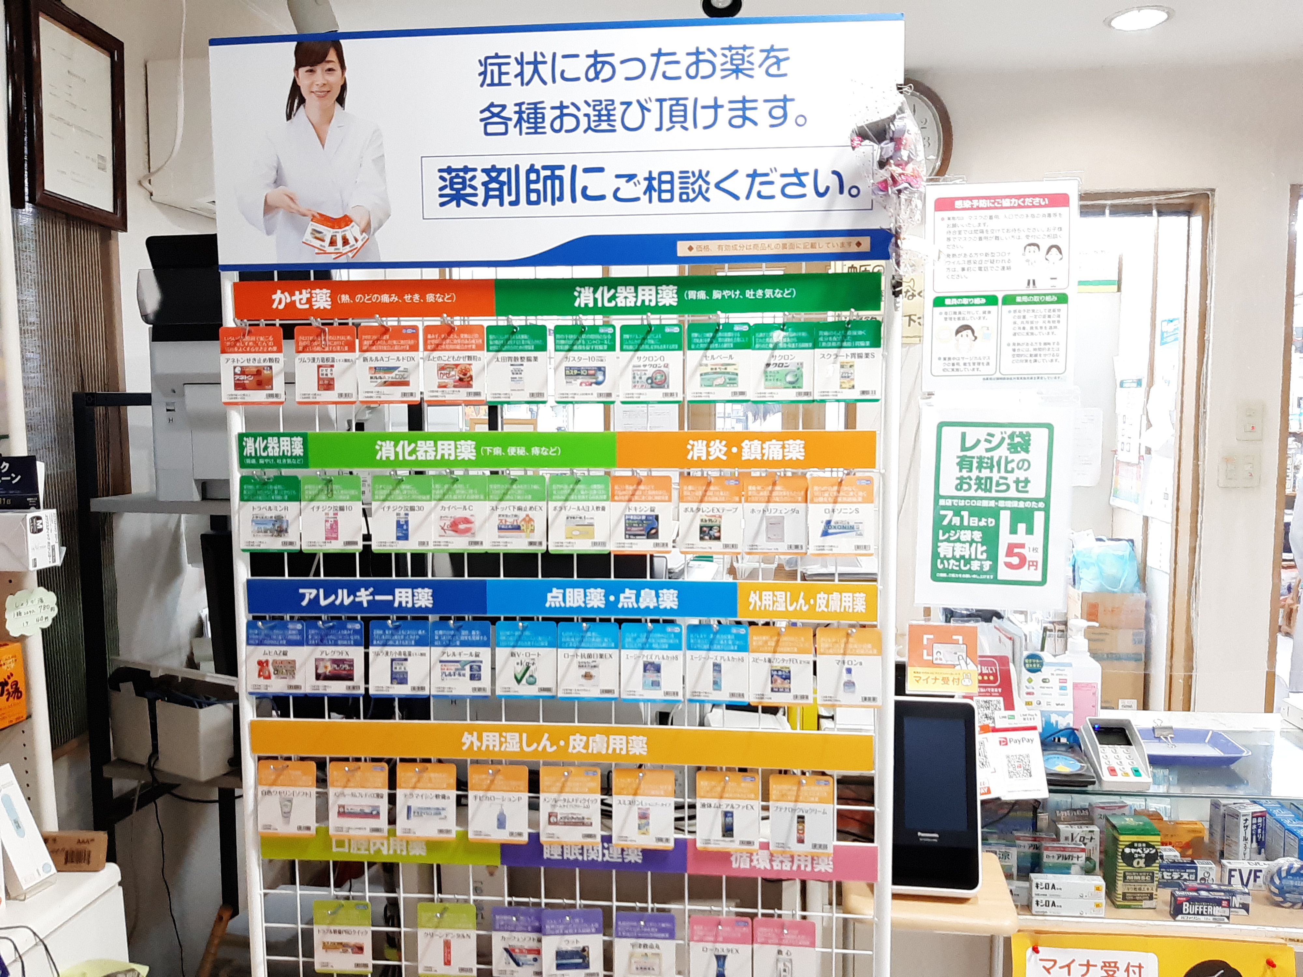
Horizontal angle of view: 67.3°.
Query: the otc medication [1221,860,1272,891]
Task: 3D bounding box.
[{"bbox_3d":[0.954,0.618,1.562,0.081,0.036,0.024,0,5,5],"label":"otc medication"}]

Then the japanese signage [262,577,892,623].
[{"bbox_3d":[-0.131,0.149,1.312,0.853,0.048,0.005,0,5,5],"label":"japanese signage"}]

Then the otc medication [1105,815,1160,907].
[{"bbox_3d":[0.784,0.611,1.598,0.062,0.128,0.062,0,5,6],"label":"otc medication"}]

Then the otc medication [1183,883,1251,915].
[{"bbox_3d":[0.905,0.659,1.572,0.094,0.035,0.024,1,5,8],"label":"otc medication"}]

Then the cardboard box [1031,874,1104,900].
[{"bbox_3d":[0.628,0.603,1.480,0.106,0.027,0.022,0,5,5],"label":"cardboard box"}]

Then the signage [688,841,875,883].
[{"bbox_3d":[0.176,0.501,1.320,0.254,0.049,0.008,0,5,5],"label":"signage"}]

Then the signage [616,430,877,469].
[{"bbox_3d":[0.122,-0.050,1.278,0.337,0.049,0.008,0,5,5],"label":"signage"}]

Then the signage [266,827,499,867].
[{"bbox_3d":[-0.379,0.498,1.365,0.341,0.049,0.008,0,5,5],"label":"signage"}]

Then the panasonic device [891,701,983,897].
[{"bbox_3d":[0.408,0.435,1.442,0.130,0.280,0.120,1,5,9],"label":"panasonic device"}]

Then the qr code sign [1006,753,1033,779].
[{"bbox_3d":[0.539,0.407,1.432,0.035,0.035,0.003,-4,-13,0],"label":"qr code sign"}]

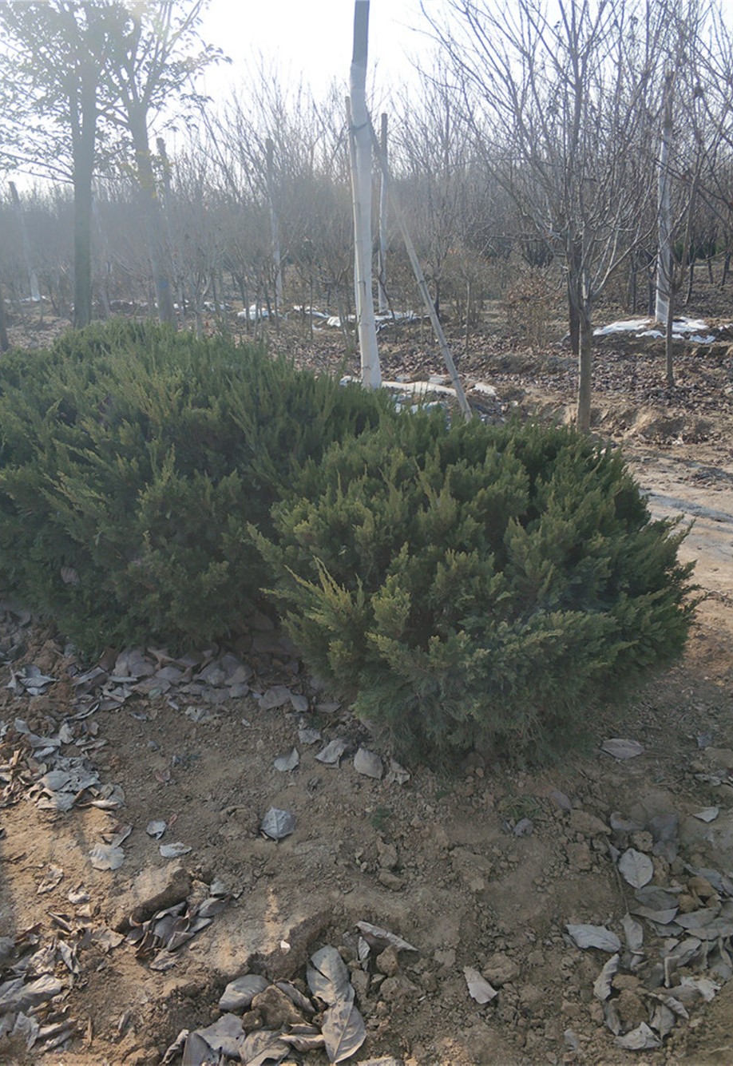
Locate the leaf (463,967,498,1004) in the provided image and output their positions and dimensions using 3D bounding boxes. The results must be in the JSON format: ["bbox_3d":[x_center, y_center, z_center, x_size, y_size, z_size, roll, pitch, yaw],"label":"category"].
[{"bbox_3d":[0.238,0.964,1.784,0.053,0.025,0.091,-5,19,-15],"label":"leaf"}]

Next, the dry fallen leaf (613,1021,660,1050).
[{"bbox_3d":[0.543,1.000,1.652,0.092,0.037,0.042,2,19,5],"label":"dry fallen leaf"}]

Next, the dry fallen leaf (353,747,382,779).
[{"bbox_3d":[0.009,0.706,2.540,0.080,0.040,0.107,-12,22,-33],"label":"dry fallen leaf"}]

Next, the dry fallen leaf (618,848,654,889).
[{"bbox_3d":[0.683,0.852,2.115,0.086,0.022,0.145,1,18,10],"label":"dry fallen leaf"}]

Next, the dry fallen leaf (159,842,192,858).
[{"bbox_3d":[-0.506,0.836,2.191,0.086,0.020,0.038,1,19,4],"label":"dry fallen leaf"}]

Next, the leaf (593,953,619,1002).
[{"bbox_3d":[0.521,0.958,1.796,0.055,0.030,0.125,9,21,30],"label":"leaf"}]

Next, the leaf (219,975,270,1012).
[{"bbox_3d":[-0.258,0.970,1.756,0.107,0.040,0.058,-7,20,-20],"label":"leaf"}]

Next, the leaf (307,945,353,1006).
[{"bbox_3d":[-0.080,0.960,1.796,0.092,0.030,0.151,-2,19,-7],"label":"leaf"}]

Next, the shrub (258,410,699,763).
[{"bbox_3d":[0.353,0.132,2.785,1.401,1.002,1.331,-2,18,0],"label":"shrub"}]

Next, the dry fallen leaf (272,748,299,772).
[{"bbox_3d":[-0.251,0.721,2.622,0.085,0.030,0.110,0,18,8],"label":"dry fallen leaf"}]

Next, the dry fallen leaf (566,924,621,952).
[{"bbox_3d":[0.519,0.924,1.903,0.124,0.025,0.062,8,20,23],"label":"dry fallen leaf"}]

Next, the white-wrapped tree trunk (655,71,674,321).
[{"bbox_3d":[5.008,-5.507,13.898,0.220,3.911,0.220,-4,18,0],"label":"white-wrapped tree trunk"}]

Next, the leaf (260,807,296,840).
[{"bbox_3d":[-0.254,0.817,2.335,0.100,0.025,0.135,-5,18,-9],"label":"leaf"}]

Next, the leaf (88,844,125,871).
[{"bbox_3d":[-0.699,0.870,2.229,0.104,0.022,0.105,-8,19,-16],"label":"leaf"}]

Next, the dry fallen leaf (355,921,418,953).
[{"bbox_3d":[0.047,0.917,1.893,0.148,0.040,0.035,6,19,17],"label":"dry fallen leaf"}]

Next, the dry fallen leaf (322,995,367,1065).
[{"bbox_3d":[-0.043,1.000,1.674,0.088,0.025,0.134,2,19,7],"label":"dry fallen leaf"}]

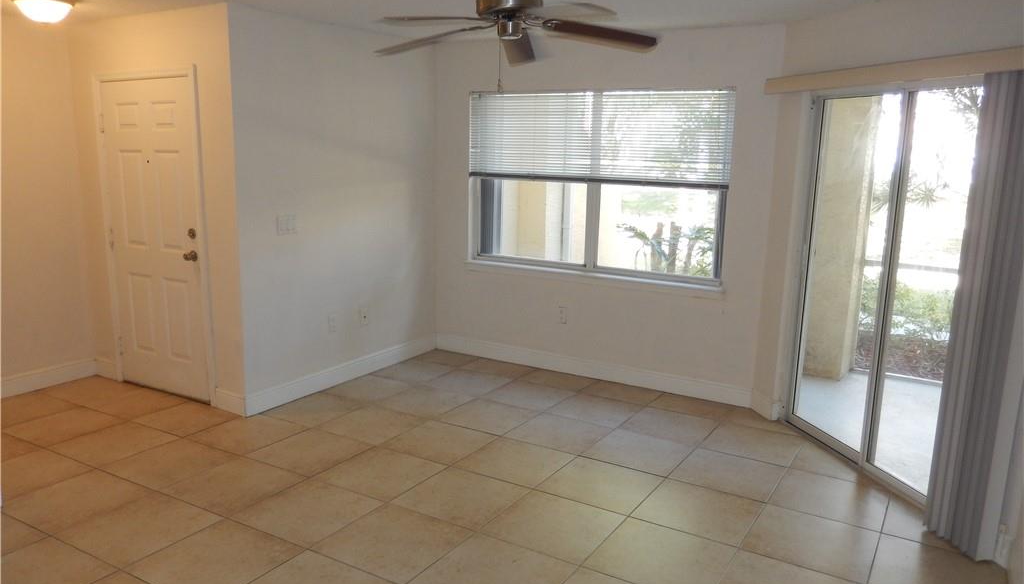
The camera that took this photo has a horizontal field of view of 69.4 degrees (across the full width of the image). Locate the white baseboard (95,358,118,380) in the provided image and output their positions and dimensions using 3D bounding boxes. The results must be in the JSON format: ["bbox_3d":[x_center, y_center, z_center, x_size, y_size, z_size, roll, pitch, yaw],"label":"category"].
[{"bbox_3d":[-2.885,0.546,5.263,0.230,0.125,0.016,7,12,31],"label":"white baseboard"}]

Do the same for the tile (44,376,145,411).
[{"bbox_3d":[-2.843,0.672,5.003,0.510,0.010,0.450,7,12,30],"label":"tile"}]

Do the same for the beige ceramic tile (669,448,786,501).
[{"bbox_3d":[1.133,0.953,3.888,0.497,0.010,0.497,7,12,30],"label":"beige ceramic tile"}]

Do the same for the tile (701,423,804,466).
[{"bbox_3d":[1.404,0.884,4.338,0.498,0.010,0.500,7,12,30],"label":"tile"}]

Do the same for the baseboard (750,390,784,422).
[{"bbox_3d":[1.624,0.733,4.777,0.018,0.126,0.244,0,10,-9],"label":"baseboard"}]

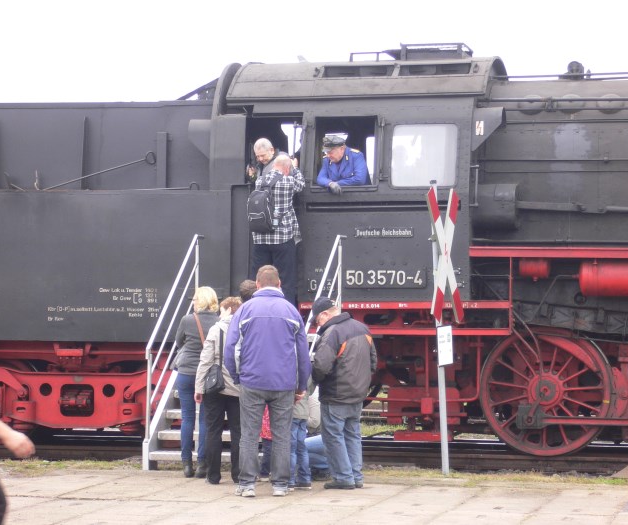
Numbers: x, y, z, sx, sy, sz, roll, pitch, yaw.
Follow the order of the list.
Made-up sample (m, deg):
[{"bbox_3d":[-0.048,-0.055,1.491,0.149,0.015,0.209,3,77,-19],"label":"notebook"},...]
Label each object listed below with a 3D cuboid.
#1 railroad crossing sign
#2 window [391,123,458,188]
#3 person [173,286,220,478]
[{"bbox_3d":[1.168,-0.065,18.750,0.070,1.200,0.720,-3,-1,24],"label":"railroad crossing sign"},{"bbox_3d":[1.148,-1.104,22.002,0.697,0.643,0.050,0,-1,12],"label":"window"},{"bbox_3d":[-1.045,1.069,19.020,0.460,1.710,0.380,1,-1,-9],"label":"person"}]

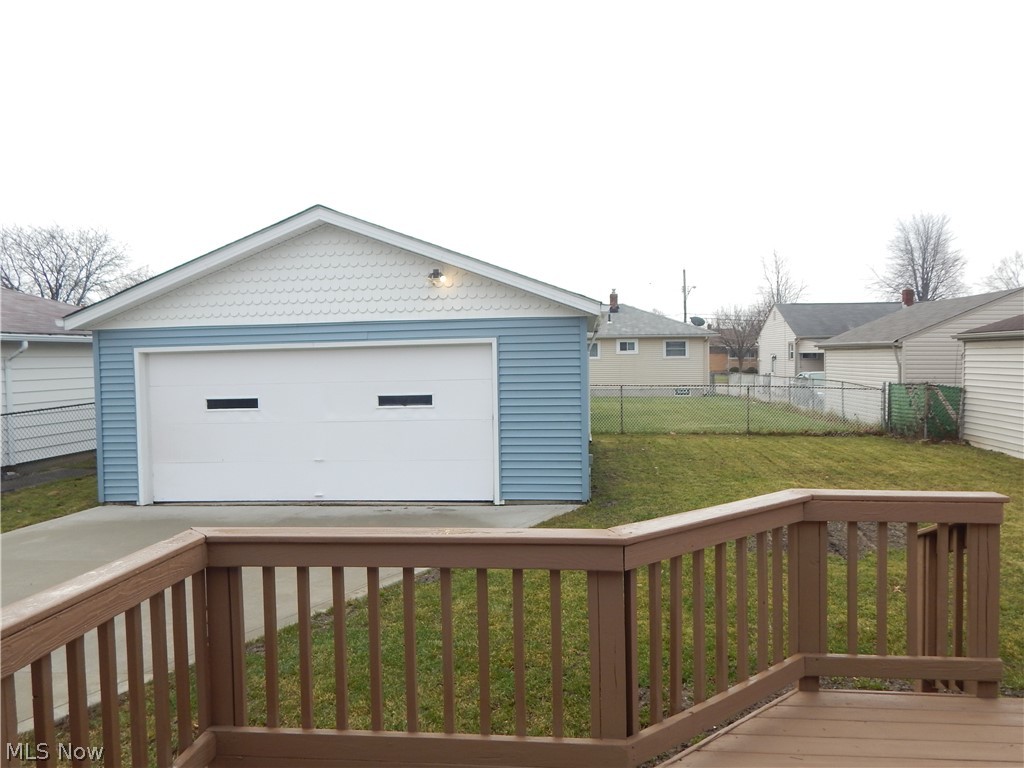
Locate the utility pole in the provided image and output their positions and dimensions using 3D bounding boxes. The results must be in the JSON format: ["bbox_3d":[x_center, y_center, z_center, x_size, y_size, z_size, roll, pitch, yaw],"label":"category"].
[{"bbox_3d":[16.391,-5.594,68.116,1.200,9.800,0.400,-1,2,6],"label":"utility pole"}]

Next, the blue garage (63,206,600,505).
[{"bbox_3d":[-2.124,-0.430,12.610,7.200,3.890,6.350,-1,2,6],"label":"blue garage"}]

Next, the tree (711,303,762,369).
[{"bbox_3d":[20.215,-3.882,66.000,4.900,6.300,4.700,-1,2,6],"label":"tree"}]

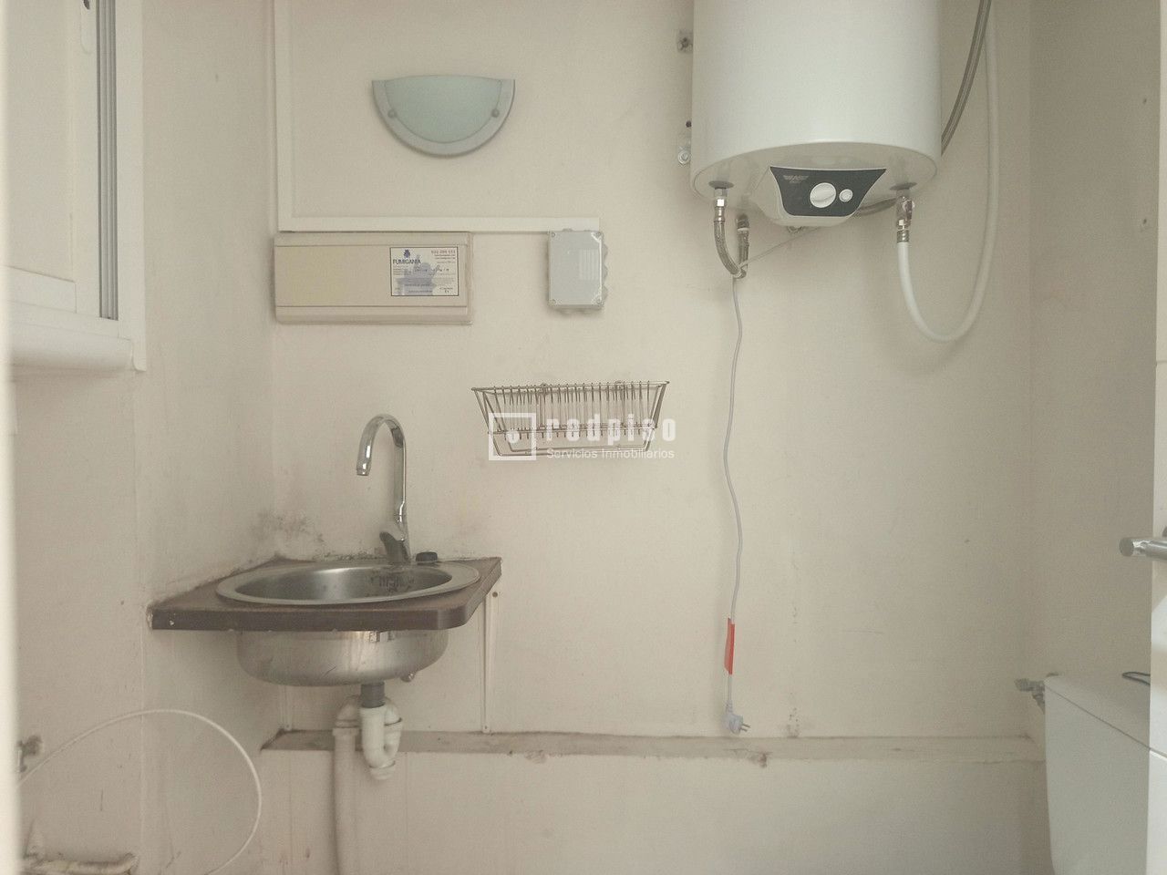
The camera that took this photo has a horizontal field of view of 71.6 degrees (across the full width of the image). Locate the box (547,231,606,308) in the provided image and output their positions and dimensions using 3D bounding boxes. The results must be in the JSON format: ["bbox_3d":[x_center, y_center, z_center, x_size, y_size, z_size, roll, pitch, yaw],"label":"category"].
[{"bbox_3d":[-0.012,-0.352,1.699,0.118,0.160,0.070,0,1,0],"label":"box"}]

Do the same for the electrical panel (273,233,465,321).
[{"bbox_3d":[-0.441,-0.338,1.701,0.408,0.190,0.070,0,1,0],"label":"electrical panel"}]

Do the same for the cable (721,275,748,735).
[{"bbox_3d":[0.311,0.138,1.663,0.058,0.942,0.060,0,1,0],"label":"cable"}]

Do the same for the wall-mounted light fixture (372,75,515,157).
[{"bbox_3d":[-0.290,-0.669,1.687,0.300,0.158,0.083,0,1,0],"label":"wall-mounted light fixture"}]

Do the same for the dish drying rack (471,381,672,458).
[{"bbox_3d":[-0.020,-0.032,1.605,0.360,0.130,0.250,-2,1,1],"label":"dish drying rack"}]

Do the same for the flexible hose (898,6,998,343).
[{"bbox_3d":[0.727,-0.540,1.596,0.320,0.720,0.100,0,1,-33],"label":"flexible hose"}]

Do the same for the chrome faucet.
[{"bbox_3d":[-0.408,0.106,1.627,0.055,0.307,0.190,1,1,17],"label":"chrome faucet"}]

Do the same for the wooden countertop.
[{"bbox_3d":[-0.423,0.282,1.505,0.489,0.034,0.484,0,1,0],"label":"wooden countertop"}]

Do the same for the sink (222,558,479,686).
[{"bbox_3d":[-0.433,0.341,1.521,0.475,0.162,0.475,0,1,0],"label":"sink"}]

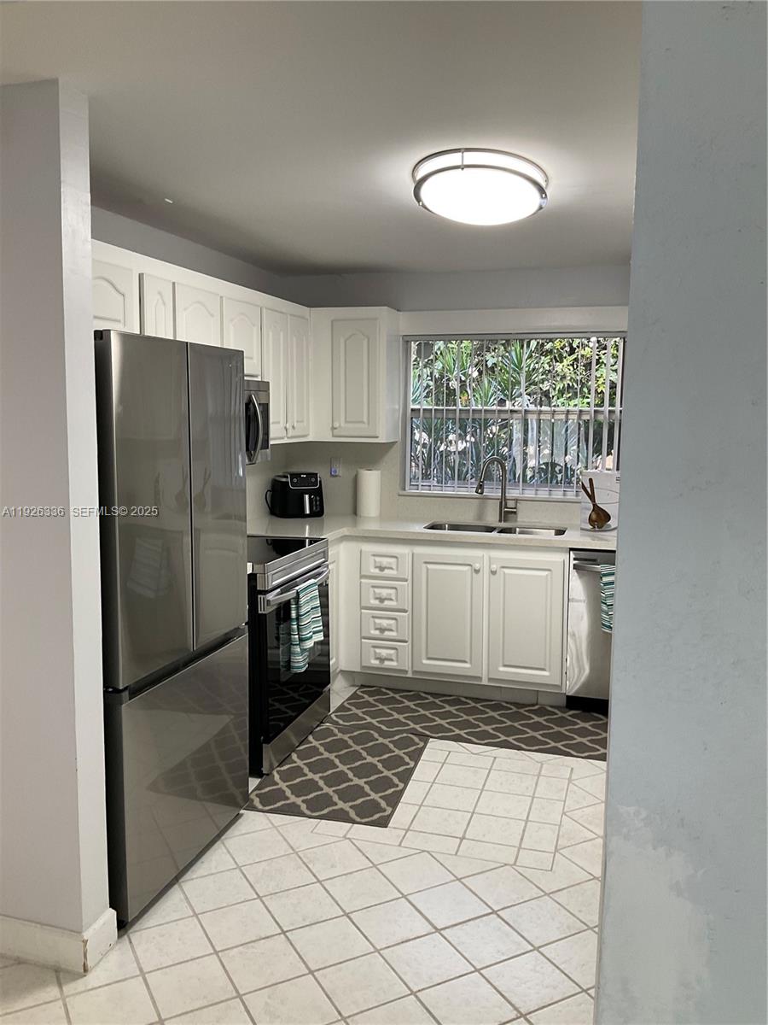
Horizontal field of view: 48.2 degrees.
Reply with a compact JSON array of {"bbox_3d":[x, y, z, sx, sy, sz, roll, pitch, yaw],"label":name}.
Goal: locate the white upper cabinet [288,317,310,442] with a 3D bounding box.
[{"bbox_3d":[-0.617,-0.776,4.885,0.310,0.710,0.330,3,7,16],"label":"white upper cabinet"}]

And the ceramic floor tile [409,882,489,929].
[{"bbox_3d":[0.206,1.247,2.725,0.201,0.010,0.201,-3,8,-28],"label":"ceramic floor tile"}]

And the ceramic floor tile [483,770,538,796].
[{"bbox_3d":[0.537,1.146,3.624,0.203,0.010,0.205,3,7,16],"label":"ceramic floor tile"}]

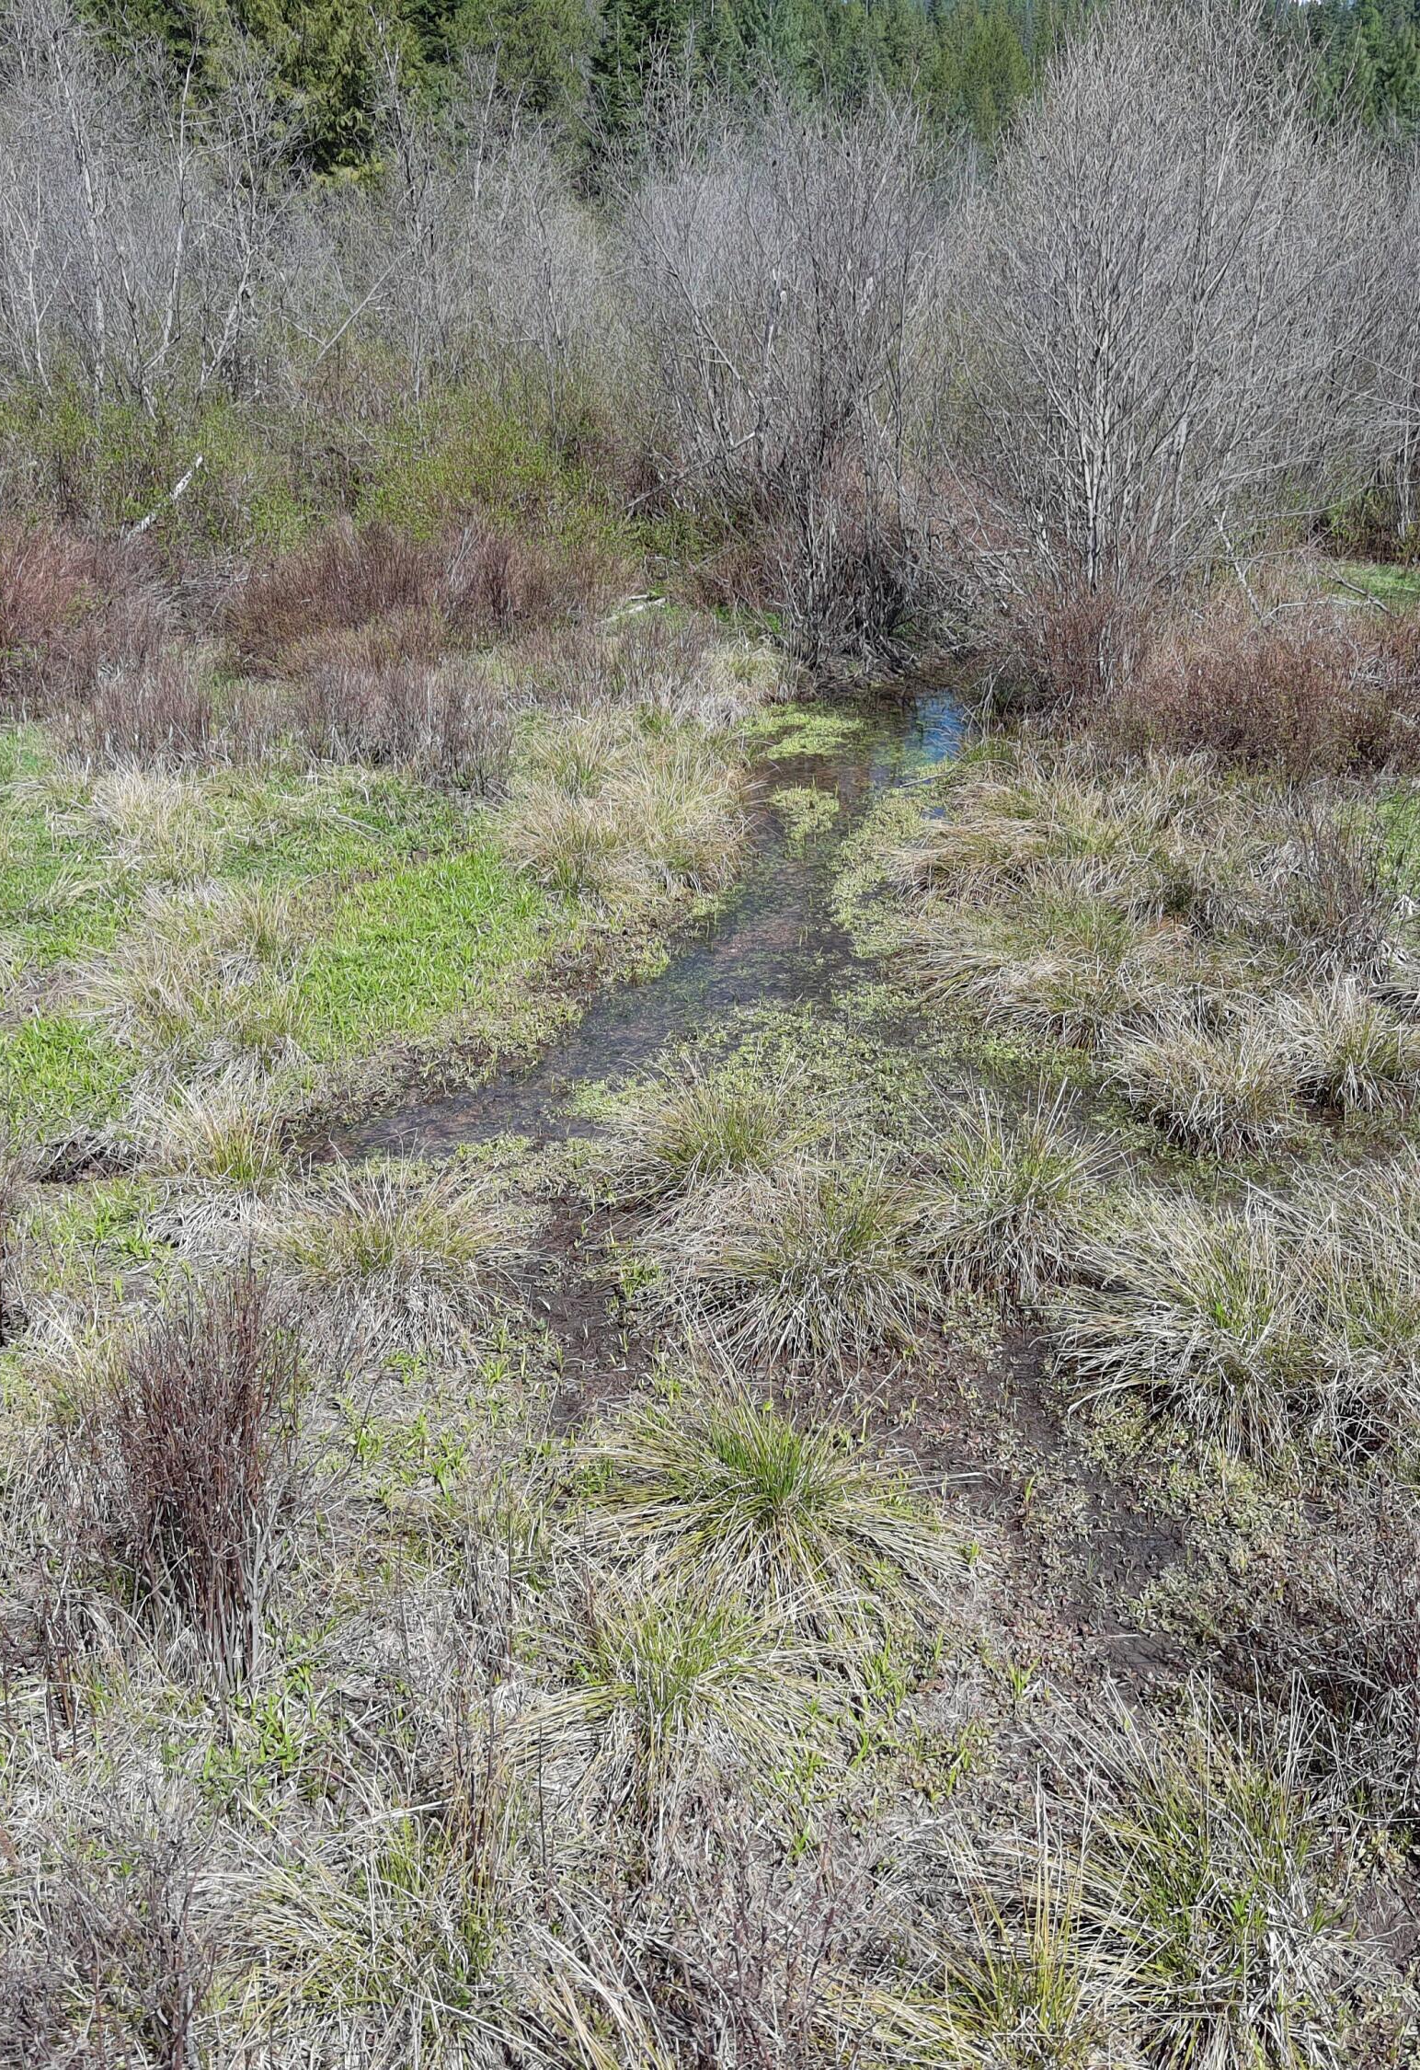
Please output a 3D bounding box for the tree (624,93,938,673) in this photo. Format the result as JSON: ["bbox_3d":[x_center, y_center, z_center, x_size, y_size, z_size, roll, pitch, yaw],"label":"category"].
[{"bbox_3d":[0.547,-5.076,14.501,2.460,4.210,2.330,0,26,0],"label":"tree"}]

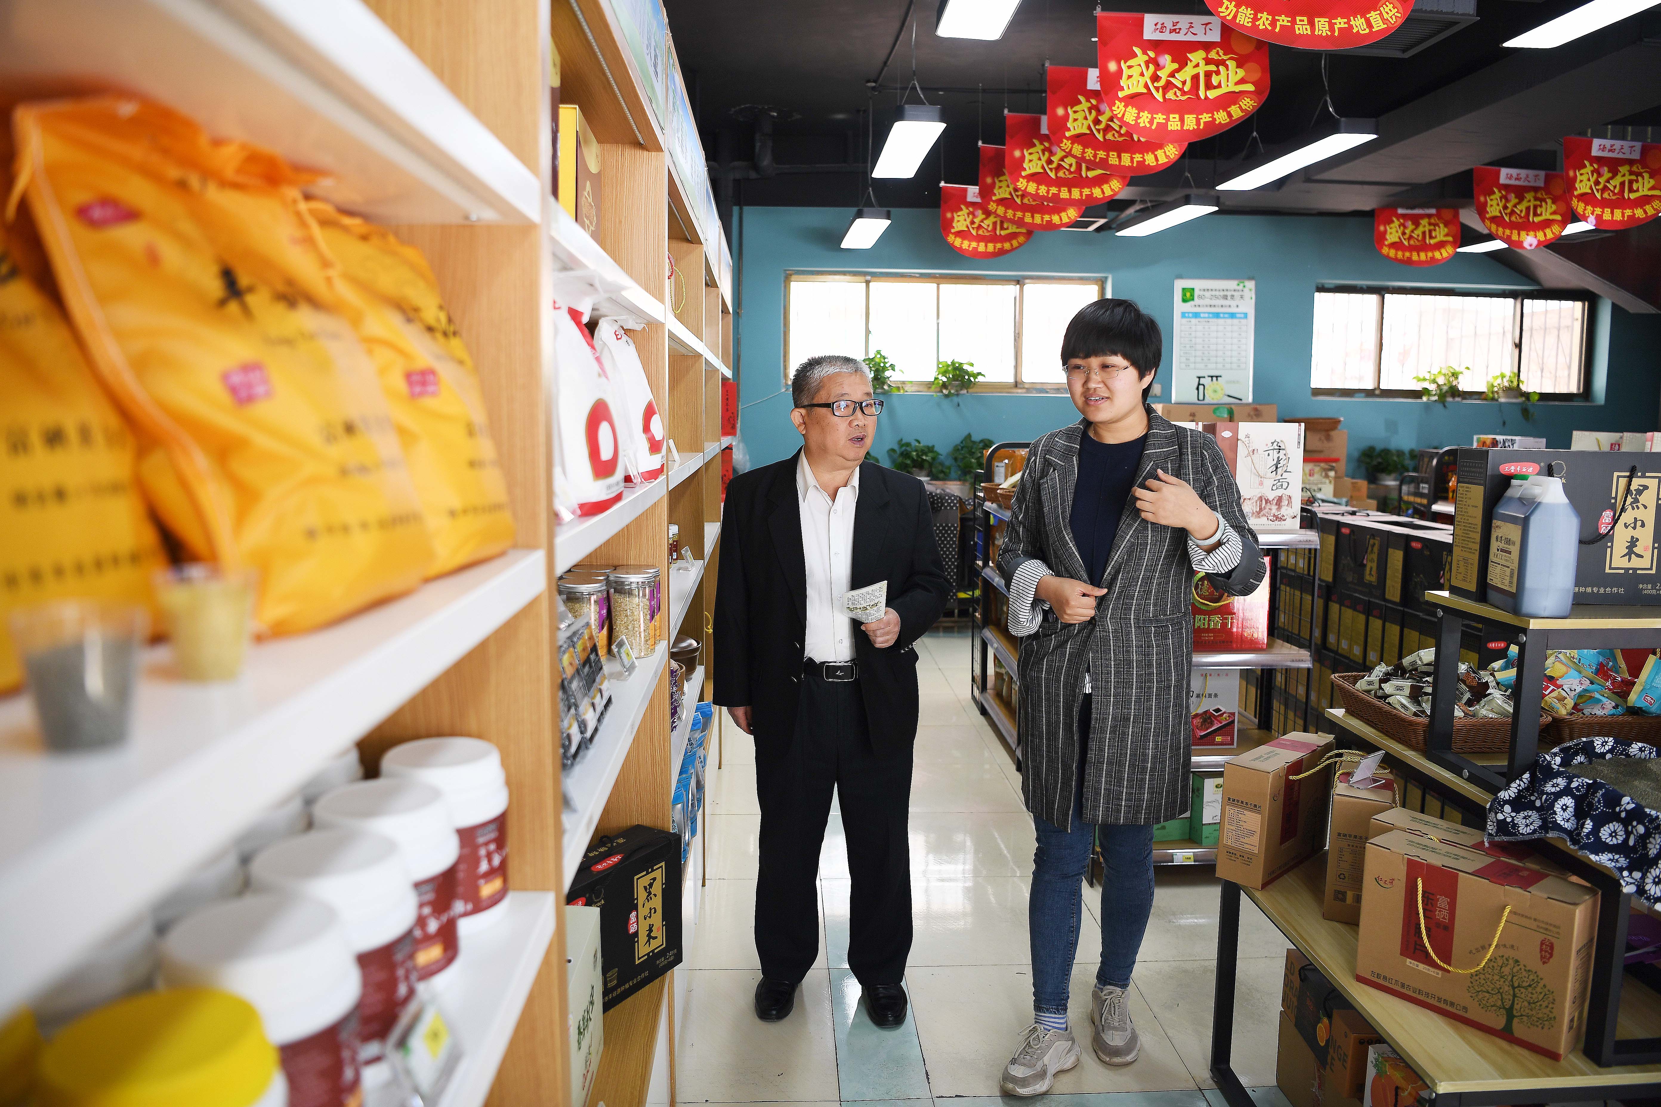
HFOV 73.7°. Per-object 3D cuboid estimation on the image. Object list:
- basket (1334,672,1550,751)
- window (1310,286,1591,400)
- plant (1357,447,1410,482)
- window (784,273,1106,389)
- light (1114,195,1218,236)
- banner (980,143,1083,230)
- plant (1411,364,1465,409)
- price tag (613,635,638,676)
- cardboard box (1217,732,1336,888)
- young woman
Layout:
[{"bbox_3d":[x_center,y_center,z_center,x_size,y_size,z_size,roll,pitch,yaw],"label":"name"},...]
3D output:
[{"bbox_3d":[1.380,0.365,2.529,0.285,0.088,0.390,0,7,-3],"label":"basket"},{"bbox_3d":[4.685,-1.581,8.365,2.160,0.850,0.130,0,7,-3],"label":"window"},{"bbox_3d":[4.145,-0.656,8.292,0.370,0.280,0.340,0,7,-5],"label":"plant"},{"bbox_3d":[0.862,-1.669,8.307,2.410,0.870,0.120,0,7,-5],"label":"window"},{"bbox_3d":[2.080,-2.085,6.889,0.220,0.065,1.130,0,7,-3],"label":"light"},{"bbox_3d":[1.207,-2.207,6.687,0.660,0.490,0.020,-1,7,-9],"label":"banner"},{"bbox_3d":[4.722,-1.300,8.592,0.360,0.310,0.310,0,7,-5],"label":"plant"},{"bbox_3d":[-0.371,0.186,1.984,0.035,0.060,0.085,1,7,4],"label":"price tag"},{"bbox_3d":[1.038,0.592,2.568,0.335,0.266,0.103,-6,10,-42],"label":"cardboard box"},{"bbox_3d":[0.671,0.324,2.607,0.580,1.770,0.430,2,7,12],"label":"young woman"}]

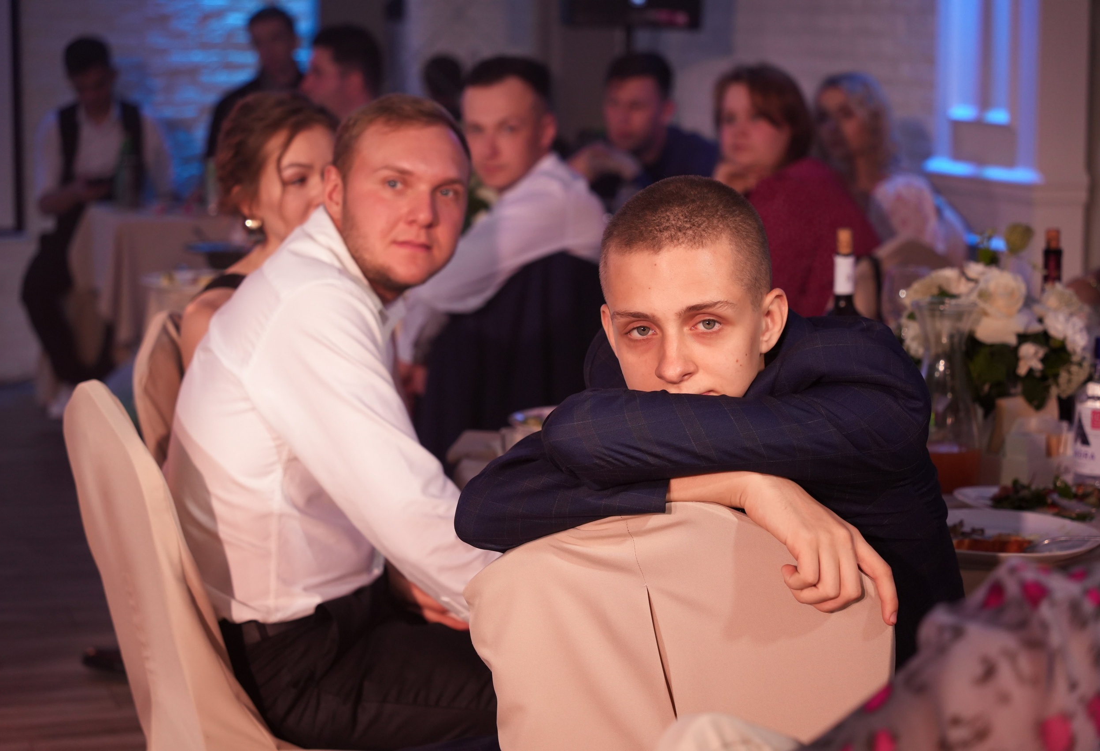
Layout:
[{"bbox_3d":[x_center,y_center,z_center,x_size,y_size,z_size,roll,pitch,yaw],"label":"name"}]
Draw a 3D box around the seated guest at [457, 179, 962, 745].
[{"bbox_3d":[0.158,0.424,2.456,0.560,1.260,0.700,1,8,5],"label":"seated guest"}]

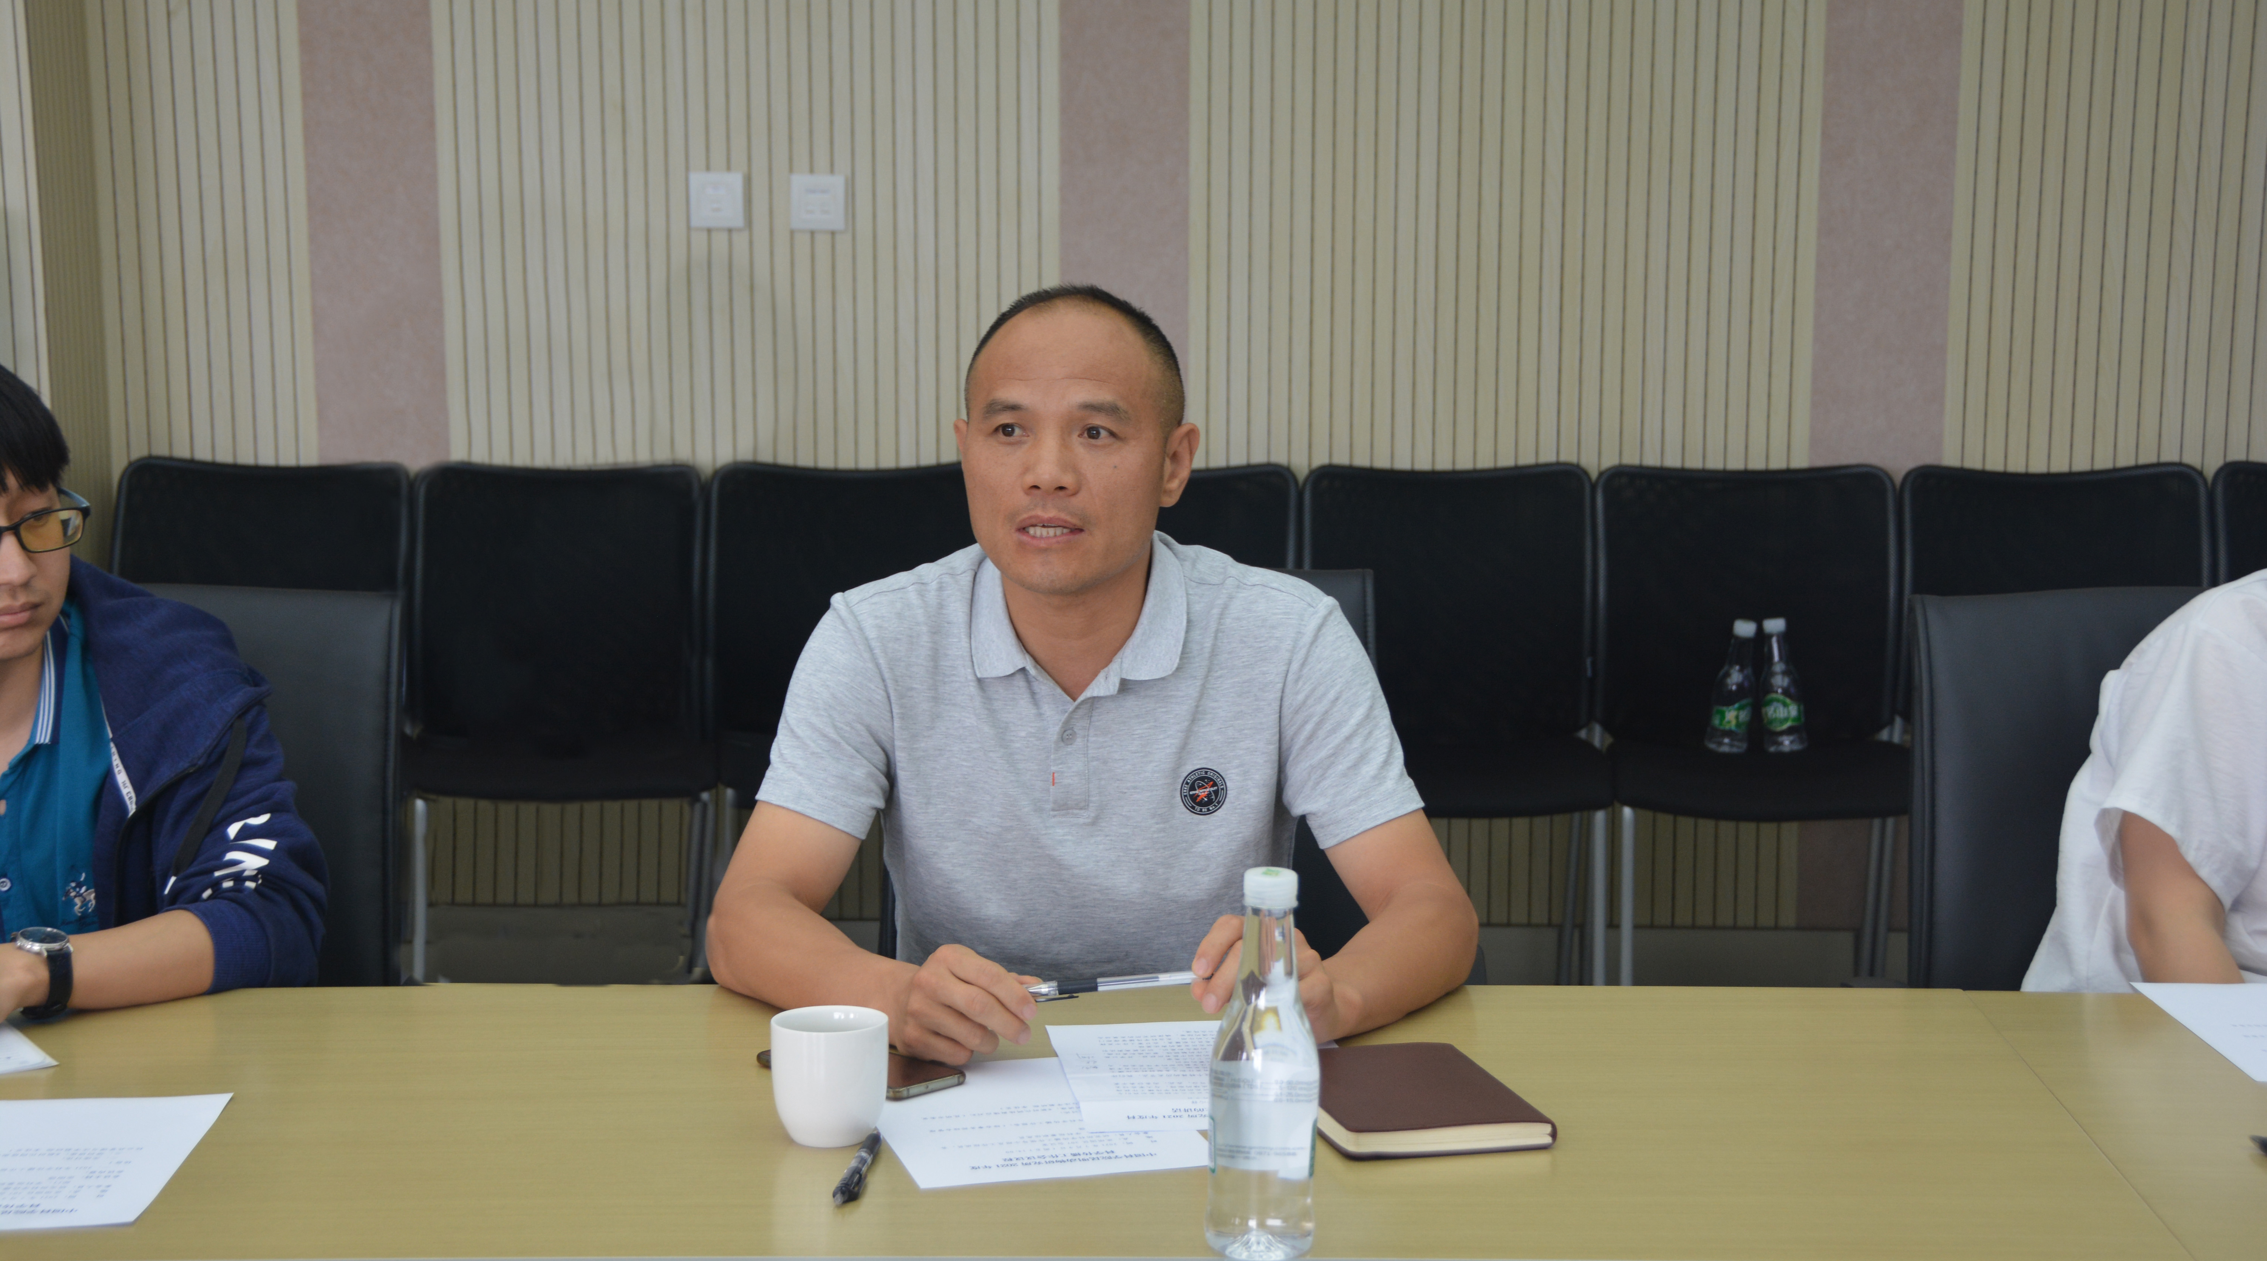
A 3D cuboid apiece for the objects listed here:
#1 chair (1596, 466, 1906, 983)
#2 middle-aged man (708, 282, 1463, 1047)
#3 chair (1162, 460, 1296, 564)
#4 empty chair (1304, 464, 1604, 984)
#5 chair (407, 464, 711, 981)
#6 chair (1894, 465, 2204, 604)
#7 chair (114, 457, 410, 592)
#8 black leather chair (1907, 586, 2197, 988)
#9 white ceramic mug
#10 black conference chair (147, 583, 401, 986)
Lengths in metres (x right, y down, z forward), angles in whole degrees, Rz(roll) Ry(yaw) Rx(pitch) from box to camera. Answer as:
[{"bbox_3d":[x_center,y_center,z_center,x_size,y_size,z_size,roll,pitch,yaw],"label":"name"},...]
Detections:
[{"bbox_3d":[0.942,0.197,5.723,0.465,0.860,0.580,1,8,5],"label":"chair"},{"bbox_3d":[-0.034,0.368,3.087,0.610,1.290,0.660,1,8,5],"label":"middle-aged man"},{"bbox_3d":[0.036,0.192,5.753,0.465,0.860,0.580,0,8,0],"label":"chair"},{"bbox_3d":[0.488,0.194,5.738,0.465,0.860,0.580,0,8,2],"label":"empty chair"},{"bbox_3d":[-0.872,0.186,5.784,0.465,0.860,0.580,-1,8,-4],"label":"chair"},{"bbox_3d":[1.405,0.200,5.707,0.465,0.860,0.580,1,8,5],"label":"chair"},{"bbox_3d":[-1.330,0.183,5.799,0.465,0.860,0.580,-1,8,-4],"label":"chair"},{"bbox_3d":[0.932,0.486,3.286,0.580,1.000,0.640,0,8,-3],"label":"black leather chair"},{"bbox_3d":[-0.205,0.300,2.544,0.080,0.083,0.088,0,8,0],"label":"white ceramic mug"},{"bbox_3d":[-0.894,0.484,3.286,0.580,1.000,0.640,0,8,3],"label":"black conference chair"}]

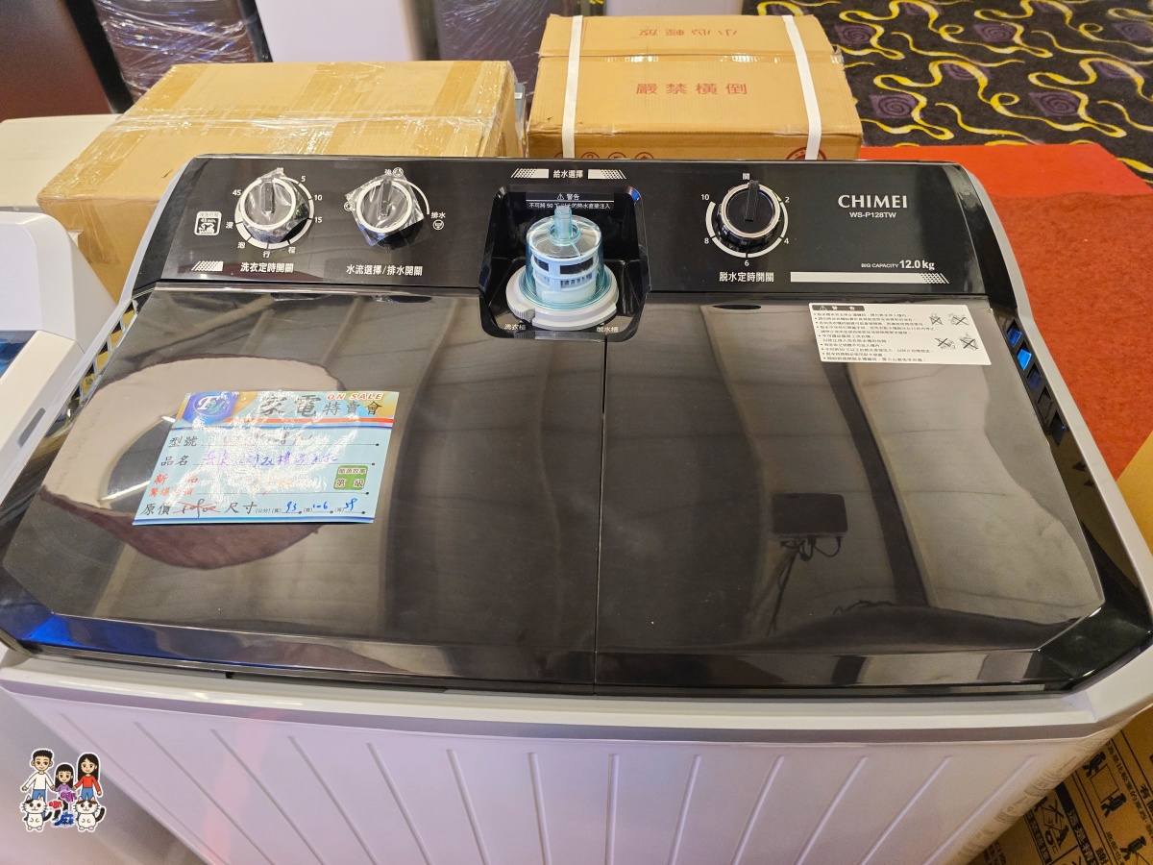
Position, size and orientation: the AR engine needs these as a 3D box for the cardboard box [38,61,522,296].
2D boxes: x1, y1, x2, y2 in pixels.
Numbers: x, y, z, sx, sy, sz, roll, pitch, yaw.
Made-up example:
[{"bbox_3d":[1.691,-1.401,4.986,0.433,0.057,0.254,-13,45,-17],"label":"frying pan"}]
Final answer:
[{"bbox_3d":[-0.461,-0.214,1.613,0.641,0.887,0.484,1,47,3],"label":"cardboard box"}]

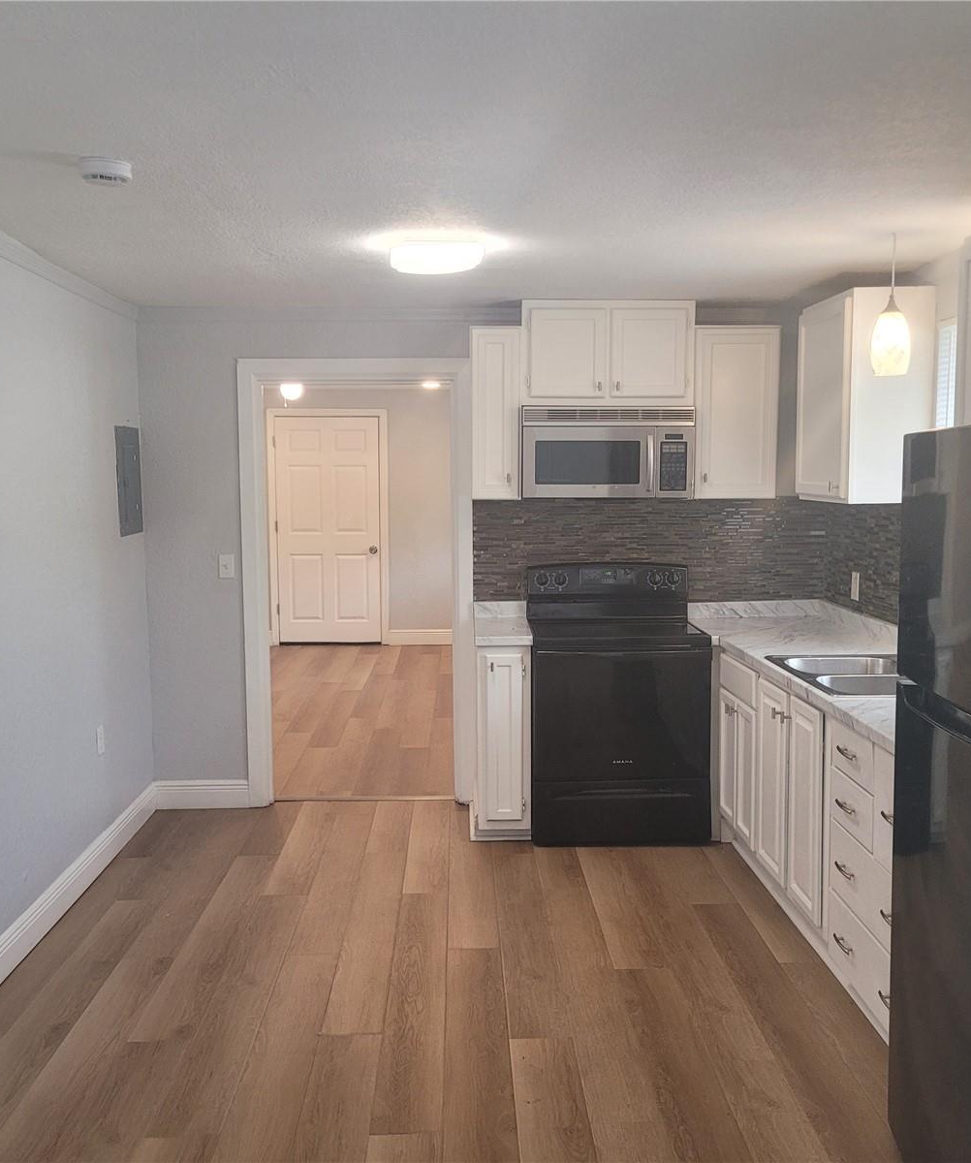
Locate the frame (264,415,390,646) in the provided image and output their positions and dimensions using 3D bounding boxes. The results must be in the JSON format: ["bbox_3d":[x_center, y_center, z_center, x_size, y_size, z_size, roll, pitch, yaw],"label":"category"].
[{"bbox_3d":[-1.401,-0.482,10.448,1.071,2.107,0.120,-1,5,-1],"label":"frame"}]

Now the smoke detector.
[{"bbox_3d":[-0.940,-1.009,2.877,0.132,0.050,0.132,-1,5,-1],"label":"smoke detector"}]

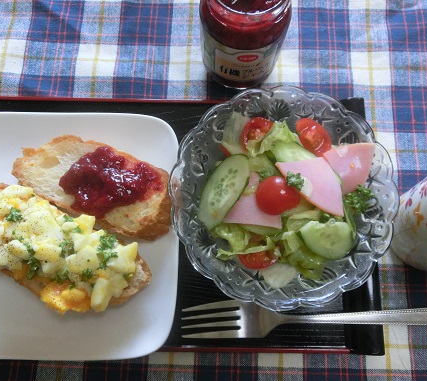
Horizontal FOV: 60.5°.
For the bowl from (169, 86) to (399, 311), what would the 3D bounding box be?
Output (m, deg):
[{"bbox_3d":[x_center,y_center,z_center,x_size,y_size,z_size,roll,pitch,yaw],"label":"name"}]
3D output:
[{"bbox_3d":[0.045,0.006,0.265,0.147,0.055,0.147,0,78,-1],"label":"bowl"}]

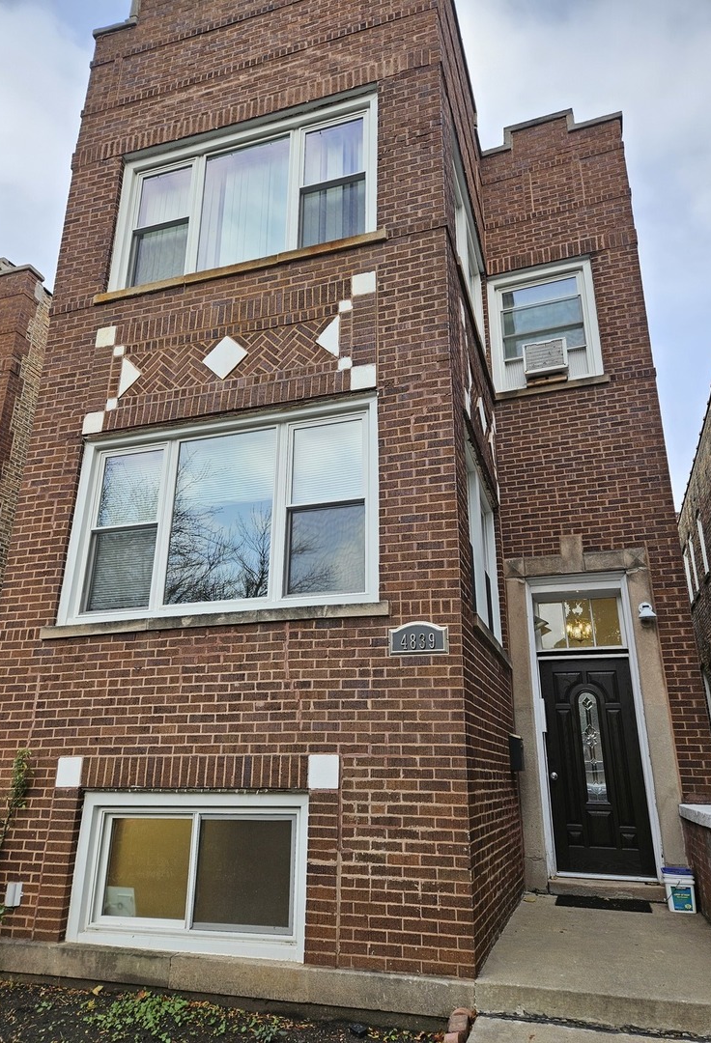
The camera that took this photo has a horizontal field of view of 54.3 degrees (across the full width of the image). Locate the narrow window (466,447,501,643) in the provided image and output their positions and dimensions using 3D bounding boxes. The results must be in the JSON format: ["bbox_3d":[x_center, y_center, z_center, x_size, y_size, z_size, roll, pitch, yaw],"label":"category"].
[{"bbox_3d":[1.185,0.308,6.506,0.111,1.647,2.141,-6,-21,17],"label":"narrow window"}]

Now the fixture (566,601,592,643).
[{"bbox_3d":[2.861,1.301,8.848,0.380,0.460,0.380,-6,-21,17],"label":"fixture"}]

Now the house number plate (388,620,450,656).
[{"bbox_3d":[0.417,0.778,4.620,0.400,0.227,0.025,-6,-21,17],"label":"house number plate"}]

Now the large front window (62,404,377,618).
[{"bbox_3d":[-1.125,-0.052,5.604,2.773,1.654,0.118,-6,-21,17],"label":"large front window"}]

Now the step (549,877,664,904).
[{"bbox_3d":[2.369,3.474,6.547,1.015,0.108,0.347,-6,-21,17],"label":"step"}]

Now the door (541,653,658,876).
[{"bbox_3d":[2.426,2.445,7.055,0.914,2.064,0.062,-6,-21,17],"label":"door"}]

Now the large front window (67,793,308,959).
[{"bbox_3d":[-1.139,2.360,4.709,1.786,0.956,0.118,-6,-21,17],"label":"large front window"}]

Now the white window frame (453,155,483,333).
[{"bbox_3d":[1.224,-2.748,7.621,0.111,1.717,2.120,-6,-21,17],"label":"white window frame"}]

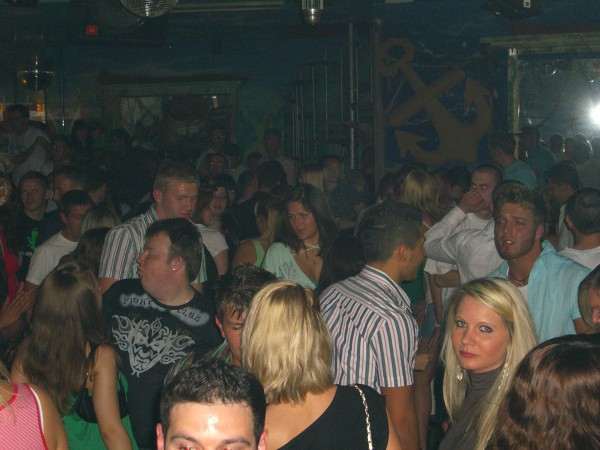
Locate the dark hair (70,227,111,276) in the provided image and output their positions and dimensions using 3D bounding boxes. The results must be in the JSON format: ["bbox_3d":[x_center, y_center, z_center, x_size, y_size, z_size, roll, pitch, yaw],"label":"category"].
[{"bbox_3d":[-0.832,0.102,4.700,0.170,0.200,0.190,0,8,11],"label":"dark hair"}]

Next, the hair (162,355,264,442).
[{"bbox_3d":[-0.144,0.290,1.960,0.172,0.155,0.190,0,8,9],"label":"hair"}]

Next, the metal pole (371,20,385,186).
[{"bbox_3d":[0.605,-0.948,9.200,0.070,1.320,0.070,-1,8,0],"label":"metal pole"}]

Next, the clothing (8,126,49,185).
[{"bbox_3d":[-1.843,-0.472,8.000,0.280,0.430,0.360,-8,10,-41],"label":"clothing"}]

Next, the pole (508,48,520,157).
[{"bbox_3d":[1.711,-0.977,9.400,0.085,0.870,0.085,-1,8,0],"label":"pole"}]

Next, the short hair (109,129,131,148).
[{"bbox_3d":[-1.363,-0.661,8.900,0.165,0.145,0.180,2,8,20],"label":"short hair"}]

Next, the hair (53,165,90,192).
[{"bbox_3d":[-1.183,-0.246,6.100,0.185,0.145,0.190,4,9,33],"label":"hair"}]

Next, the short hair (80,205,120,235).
[{"bbox_3d":[-0.863,-0.024,5.100,0.175,0.150,0.180,0,8,11],"label":"short hair"}]

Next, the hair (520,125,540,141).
[{"bbox_3d":[1.741,-0.699,8.900,0.175,0.130,0.160,-6,9,-30],"label":"hair"}]

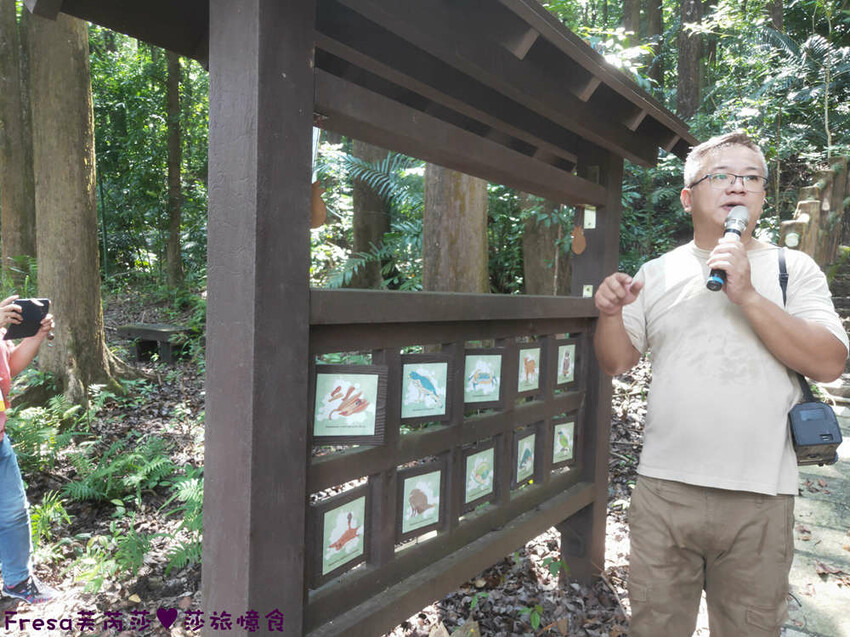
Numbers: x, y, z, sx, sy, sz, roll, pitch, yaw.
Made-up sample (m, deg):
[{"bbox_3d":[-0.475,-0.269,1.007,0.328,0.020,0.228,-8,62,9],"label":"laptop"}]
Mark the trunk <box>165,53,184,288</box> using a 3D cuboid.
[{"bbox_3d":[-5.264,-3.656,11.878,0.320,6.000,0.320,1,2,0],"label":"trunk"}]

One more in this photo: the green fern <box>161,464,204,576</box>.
[{"bbox_3d":[-1.062,0.964,2.720,0.440,0.400,0.420,2,2,0],"label":"green fern"}]

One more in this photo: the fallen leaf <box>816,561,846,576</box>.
[{"bbox_3d":[1.934,1.193,2.700,0.130,0.035,0.085,3,3,36],"label":"fallen leaf"}]

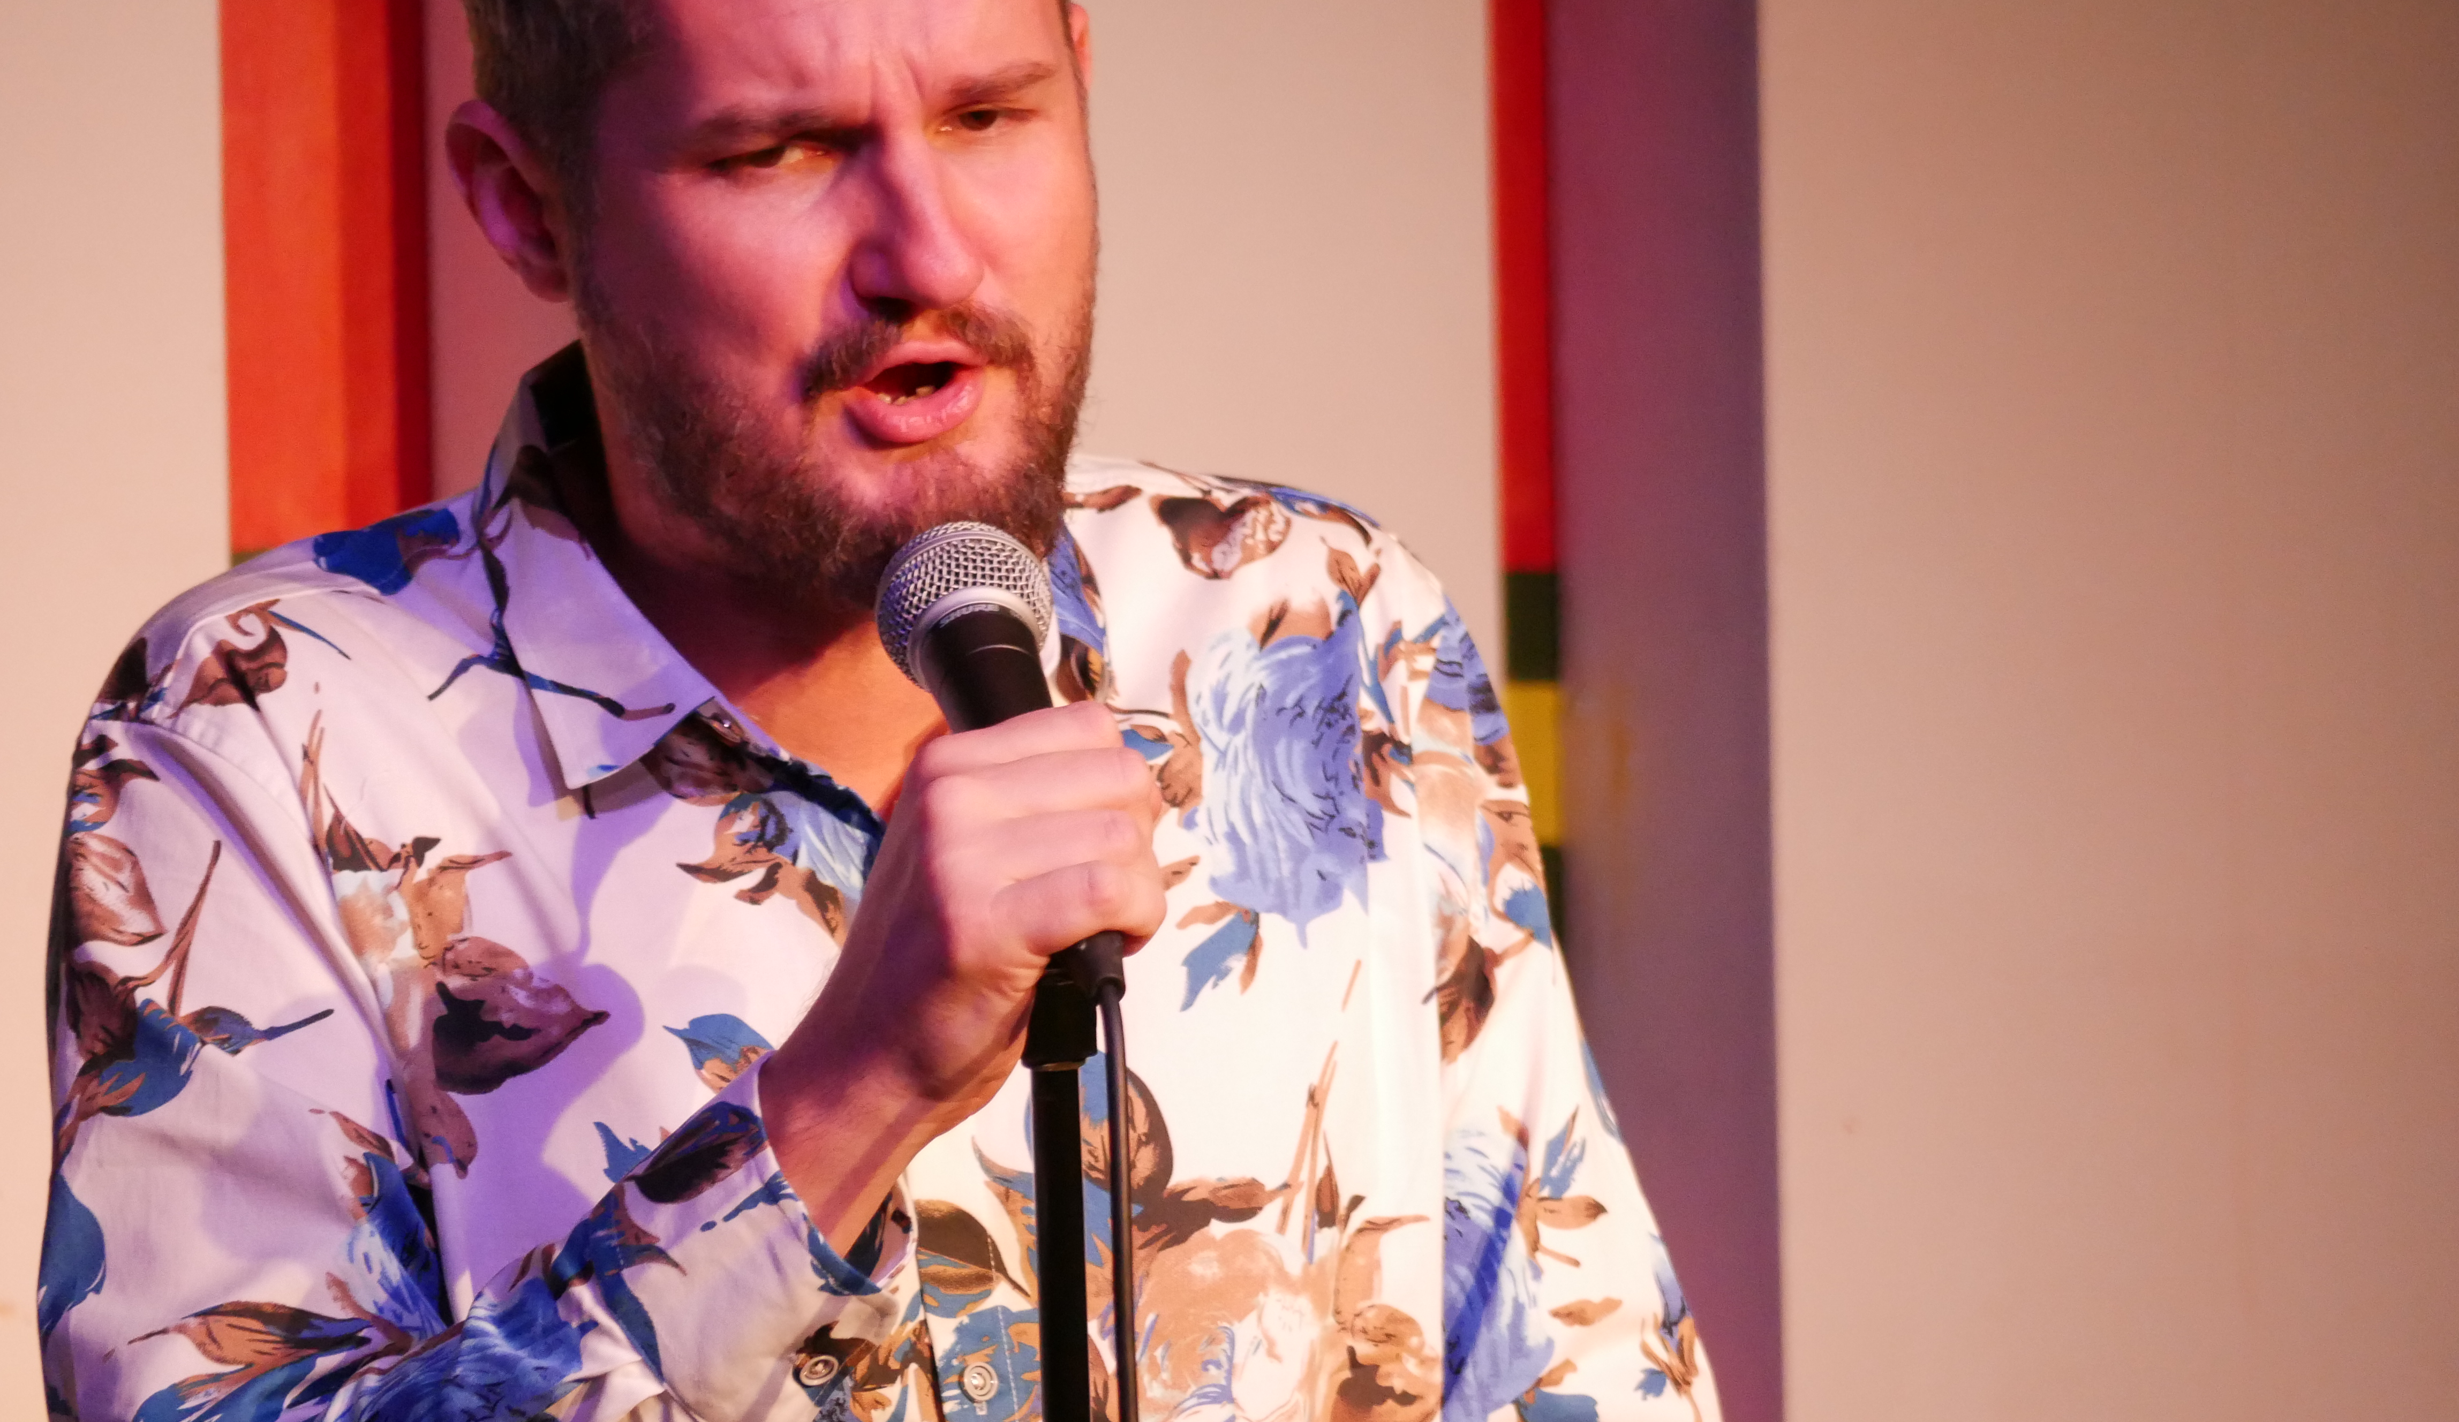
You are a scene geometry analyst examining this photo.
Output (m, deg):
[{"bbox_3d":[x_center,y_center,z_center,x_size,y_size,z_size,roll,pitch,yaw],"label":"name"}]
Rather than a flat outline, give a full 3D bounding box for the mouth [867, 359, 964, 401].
[{"bbox_3d":[-0.089,-0.094,6.680,0.031,0.012,0.016,-10,13,-21],"label":"mouth"}]

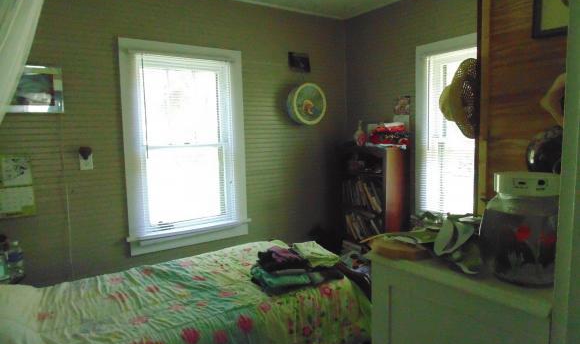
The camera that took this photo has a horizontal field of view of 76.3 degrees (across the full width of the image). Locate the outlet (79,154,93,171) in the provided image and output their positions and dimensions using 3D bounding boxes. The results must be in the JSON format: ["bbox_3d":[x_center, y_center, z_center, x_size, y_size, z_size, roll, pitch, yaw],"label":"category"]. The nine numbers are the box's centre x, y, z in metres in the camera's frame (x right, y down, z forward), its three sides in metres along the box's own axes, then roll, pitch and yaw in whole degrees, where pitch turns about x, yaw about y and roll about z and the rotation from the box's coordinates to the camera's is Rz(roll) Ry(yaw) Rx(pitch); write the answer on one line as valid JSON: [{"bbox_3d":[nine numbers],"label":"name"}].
[{"bbox_3d":[-1.347,-0.066,2.443,0.073,0.112,0.011,-6,8,-33],"label":"outlet"}]

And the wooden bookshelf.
[{"bbox_3d":[0.726,0.390,3.284,0.290,1.248,0.566,-6,8,-33],"label":"wooden bookshelf"}]

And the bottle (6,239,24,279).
[{"bbox_3d":[-1.488,0.477,2.015,0.066,0.206,0.066,-6,8,-33],"label":"bottle"}]

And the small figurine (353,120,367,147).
[{"bbox_3d":[0.609,-0.341,3.209,0.105,0.225,0.090,4,8,34],"label":"small figurine"}]

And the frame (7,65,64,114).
[{"bbox_3d":[-1.569,-0.500,2.240,0.335,0.280,0.025,-6,8,-33],"label":"frame"}]

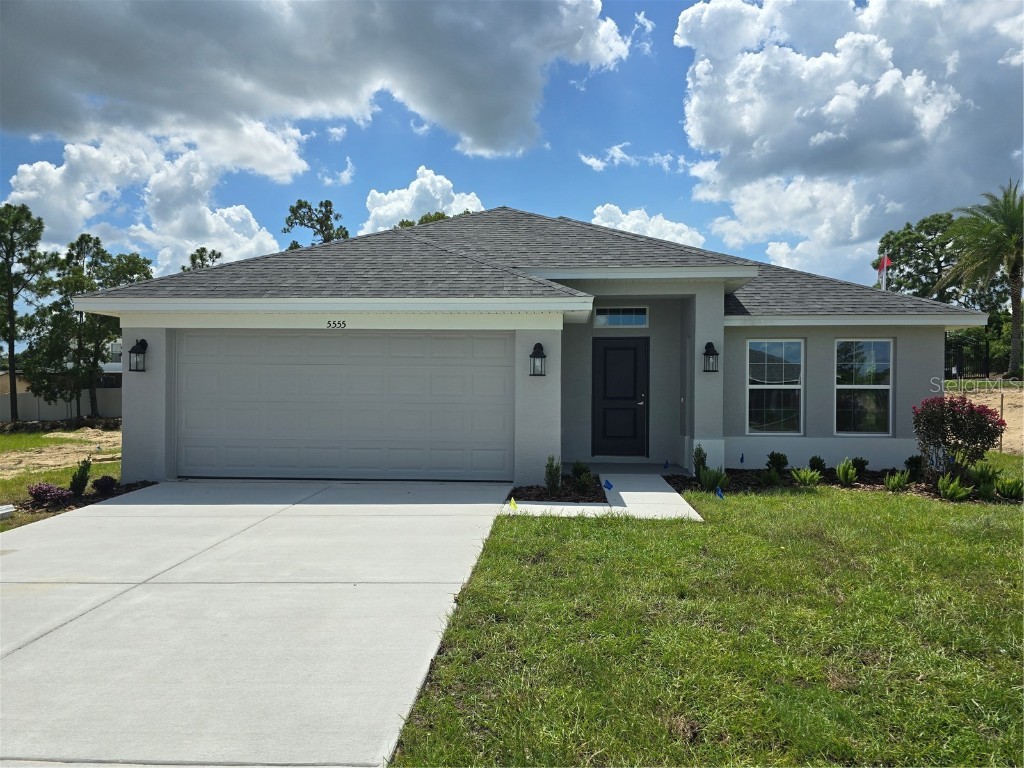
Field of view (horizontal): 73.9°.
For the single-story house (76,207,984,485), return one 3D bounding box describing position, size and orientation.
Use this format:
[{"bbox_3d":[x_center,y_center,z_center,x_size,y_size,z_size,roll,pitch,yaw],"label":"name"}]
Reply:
[{"bbox_3d":[1.276,-1.486,17.118,13.380,5.880,16.600,0,0,4],"label":"single-story house"}]

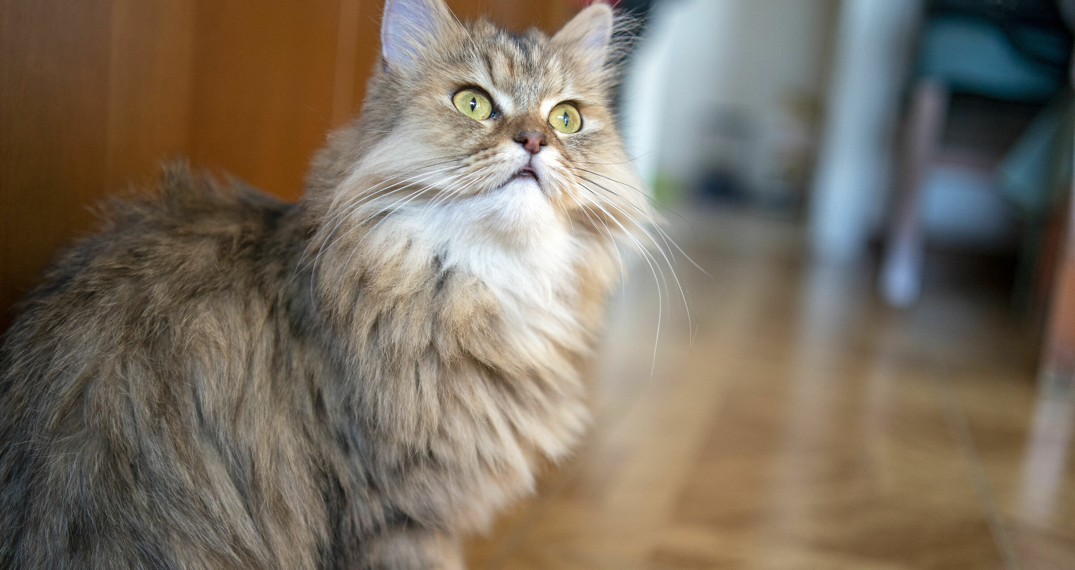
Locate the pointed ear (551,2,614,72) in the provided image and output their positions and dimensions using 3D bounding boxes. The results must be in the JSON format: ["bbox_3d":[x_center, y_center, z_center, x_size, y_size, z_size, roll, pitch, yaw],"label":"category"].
[{"bbox_3d":[0.025,-0.131,0.556,0.035,0.040,0.018,20,-19,-40],"label":"pointed ear"}]

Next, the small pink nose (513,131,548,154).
[{"bbox_3d":[-0.003,-0.065,0.480,0.015,0.011,0.009,9,-11,-15],"label":"small pink nose"}]

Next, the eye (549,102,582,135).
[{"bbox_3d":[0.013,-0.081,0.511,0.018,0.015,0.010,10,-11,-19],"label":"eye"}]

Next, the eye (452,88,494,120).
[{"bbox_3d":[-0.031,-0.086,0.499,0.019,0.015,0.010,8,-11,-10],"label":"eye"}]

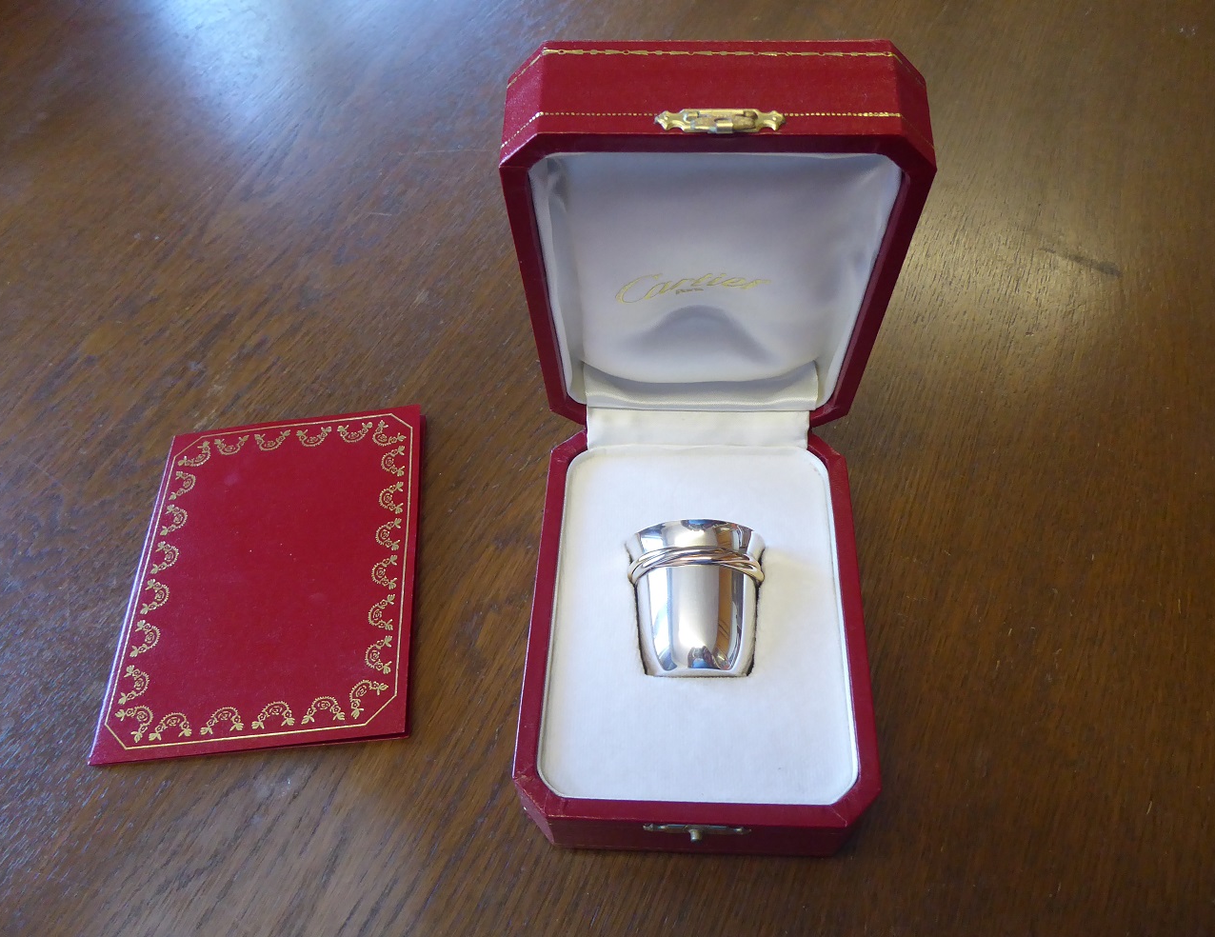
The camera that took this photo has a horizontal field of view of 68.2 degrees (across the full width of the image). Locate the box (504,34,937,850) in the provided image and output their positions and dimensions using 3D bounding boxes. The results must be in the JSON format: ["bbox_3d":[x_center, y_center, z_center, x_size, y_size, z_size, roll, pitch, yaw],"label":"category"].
[{"bbox_3d":[0.024,-0.003,0.223,0.094,0.152,0.152,1,54,4],"label":"box"}]

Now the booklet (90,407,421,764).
[{"bbox_3d":[-0.110,0.032,0.297,0.091,0.005,0.123,-6,54,0],"label":"booklet"}]

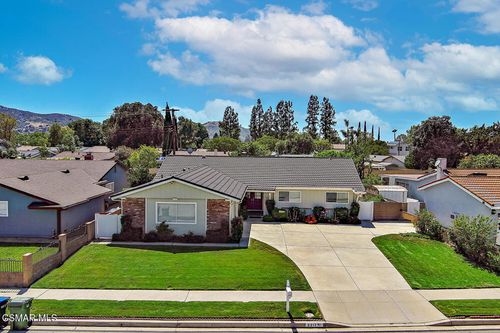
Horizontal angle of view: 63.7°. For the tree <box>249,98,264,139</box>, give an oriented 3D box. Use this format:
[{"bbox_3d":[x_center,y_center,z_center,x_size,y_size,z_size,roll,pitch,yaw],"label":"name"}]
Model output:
[{"bbox_3d":[1.704,-8.656,98.000,3.650,15.750,3.650,1,4,4],"label":"tree"}]

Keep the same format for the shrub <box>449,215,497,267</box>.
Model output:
[{"bbox_3d":[13.218,4.151,23.714,2.550,2.400,2.400,1,4,3],"label":"shrub"}]

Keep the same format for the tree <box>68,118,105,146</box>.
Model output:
[{"bbox_3d":[-33.301,-4.853,82.000,7.330,9.820,7.330,1,4,4],"label":"tree"}]

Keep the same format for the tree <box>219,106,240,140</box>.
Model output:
[{"bbox_3d":[-6.698,-10.692,130.560,6.800,17.400,6.800,1,4,3],"label":"tree"}]

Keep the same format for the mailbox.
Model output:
[{"bbox_3d":[1.536,5.258,16.172,0.230,1.290,0.500,1,4,1],"label":"mailbox"}]

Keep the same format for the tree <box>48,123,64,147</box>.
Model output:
[{"bbox_3d":[-39.411,-4.479,82.000,3.420,8.940,3.420,1,4,4],"label":"tree"}]

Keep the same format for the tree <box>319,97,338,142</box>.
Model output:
[{"bbox_3d":[19.108,-8.804,98.000,4.870,16.420,4.870,1,4,4],"label":"tree"}]

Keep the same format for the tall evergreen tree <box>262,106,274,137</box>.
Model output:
[{"bbox_3d":[5.894,-10.716,130.569,4.200,17.680,4.200,1,4,3],"label":"tall evergreen tree"}]

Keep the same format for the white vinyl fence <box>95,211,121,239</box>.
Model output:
[{"bbox_3d":[-9.274,3.902,26.281,1.760,1.660,0.100,1,4,3],"label":"white vinyl fence"}]

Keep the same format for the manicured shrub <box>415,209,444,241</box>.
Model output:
[{"bbox_3d":[11.860,3.777,26.600,1.980,2.000,1.980,1,4,4],"label":"manicured shrub"}]

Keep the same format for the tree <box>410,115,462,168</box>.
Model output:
[{"bbox_3d":[27.496,-2.520,60.000,7.750,9.830,7.750,1,4,4],"label":"tree"}]

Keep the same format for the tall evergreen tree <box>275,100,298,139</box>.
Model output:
[{"bbox_3d":[11.537,-11.501,130.623,7.000,19.340,7.000,1,4,3],"label":"tall evergreen tree"}]

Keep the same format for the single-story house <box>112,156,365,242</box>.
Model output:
[{"bbox_3d":[0.408,1.845,35.131,18.100,4.800,18.600,1,4,3],"label":"single-story house"}]

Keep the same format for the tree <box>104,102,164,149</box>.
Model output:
[{"bbox_3d":[-25.311,-6.722,88.469,13.000,14.570,13.000,1,4,3],"label":"tree"}]

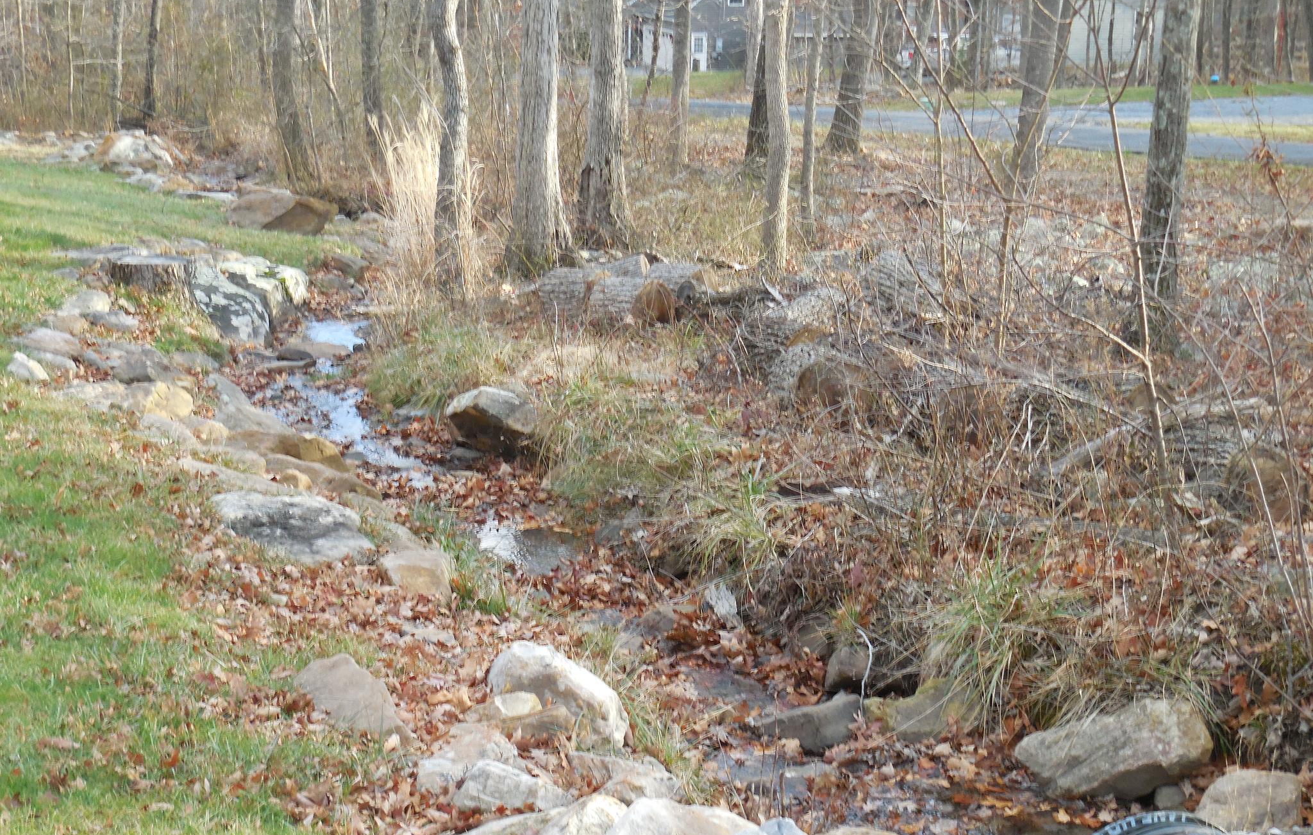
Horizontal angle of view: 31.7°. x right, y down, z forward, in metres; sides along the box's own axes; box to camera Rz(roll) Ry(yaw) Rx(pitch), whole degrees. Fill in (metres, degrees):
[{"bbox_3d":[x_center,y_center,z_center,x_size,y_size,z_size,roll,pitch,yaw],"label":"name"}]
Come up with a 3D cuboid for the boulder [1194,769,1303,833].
[{"bbox_3d":[2.356,1.536,9.200,0.420,0.270,0.320,0,12,0],"label":"boulder"}]

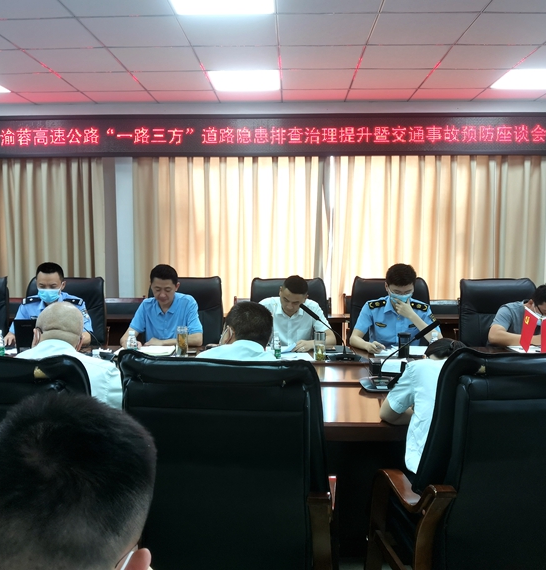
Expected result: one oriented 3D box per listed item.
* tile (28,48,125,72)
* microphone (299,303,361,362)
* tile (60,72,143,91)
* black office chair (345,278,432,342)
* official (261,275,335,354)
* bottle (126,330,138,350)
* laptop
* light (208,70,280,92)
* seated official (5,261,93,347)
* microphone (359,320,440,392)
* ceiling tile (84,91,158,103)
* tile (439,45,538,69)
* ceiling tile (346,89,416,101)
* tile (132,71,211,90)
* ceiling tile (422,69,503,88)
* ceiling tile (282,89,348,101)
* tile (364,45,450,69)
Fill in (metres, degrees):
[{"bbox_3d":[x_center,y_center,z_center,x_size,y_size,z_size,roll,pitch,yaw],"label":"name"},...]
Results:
[{"bbox_3d":[-1.448,-1.679,4.441,0.600,0.020,0.600,0,4,2],"label":"tile"},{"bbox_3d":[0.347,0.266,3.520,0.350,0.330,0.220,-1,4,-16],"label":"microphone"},{"bbox_3d":[-1.442,-1.724,5.007,0.600,0.018,0.600,0,5,2],"label":"tile"},{"bbox_3d":[0.863,0.519,4.119,0.670,1.112,0.700,0,5,2],"label":"black office chair"},{"bbox_3d":[0.155,0.518,3.800,0.500,1.165,0.750,0,5,2],"label":"official"},{"bbox_3d":[-0.863,0.359,3.617,0.064,0.158,0.064,0,4,2],"label":"bottle"},{"bbox_3d":[-1.385,0.304,3.680,0.330,0.220,0.290,0,4,2],"label":"laptop"},{"bbox_3d":[-0.232,-1.724,4.949,0.600,0.040,0.600,0,4,2],"label":"light"},{"bbox_3d":[-1.512,0.497,4.049,0.570,1.280,0.750,0,4,2],"label":"seated official"},{"bbox_3d":[0.584,0.317,2.736,0.370,0.340,0.200,-1,4,-7],"label":"microphone"},{"bbox_3d":[-1.415,-1.760,5.519,0.600,0.025,0.480,0,4,2],"label":"ceiling tile"},{"bbox_3d":[1.539,-1.663,4.315,0.600,0.018,0.600,0,5,2],"label":"tile"},{"bbox_3d":[1.001,-1.770,5.510,0.600,0.020,0.498,0,5,2],"label":"ceiling tile"},{"bbox_3d":[-0.835,-1.729,5.018,0.600,0.020,0.600,0,5,2],"label":"tile"},{"bbox_3d":[1.585,-1.723,4.945,0.600,0.020,0.600,0,5,2],"label":"ceiling tile"},{"bbox_3d":[0.384,-1.755,5.462,0.600,0.025,0.480,0,4,2],"label":"ceiling tile"},{"bbox_3d":[0.951,-1.674,4.369,0.600,0.020,0.600,0,4,2],"label":"tile"}]

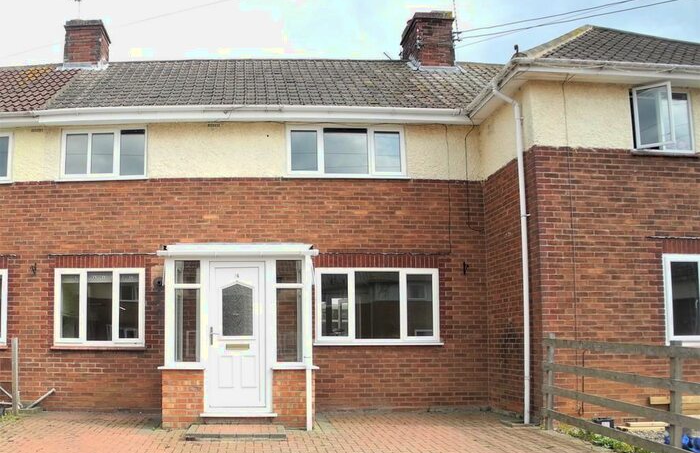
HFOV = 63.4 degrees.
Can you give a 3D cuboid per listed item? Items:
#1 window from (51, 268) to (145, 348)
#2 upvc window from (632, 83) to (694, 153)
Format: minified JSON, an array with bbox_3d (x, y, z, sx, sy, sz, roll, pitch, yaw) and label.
[{"bbox_3d":[-3.974,1.289,9.022,1.415,1.236,0.140,0,-8,-3],"label":"window"},{"bbox_3d":[4.344,-1.503,7.724,0.881,0.932,0.400,0,-8,-3],"label":"upvc window"}]

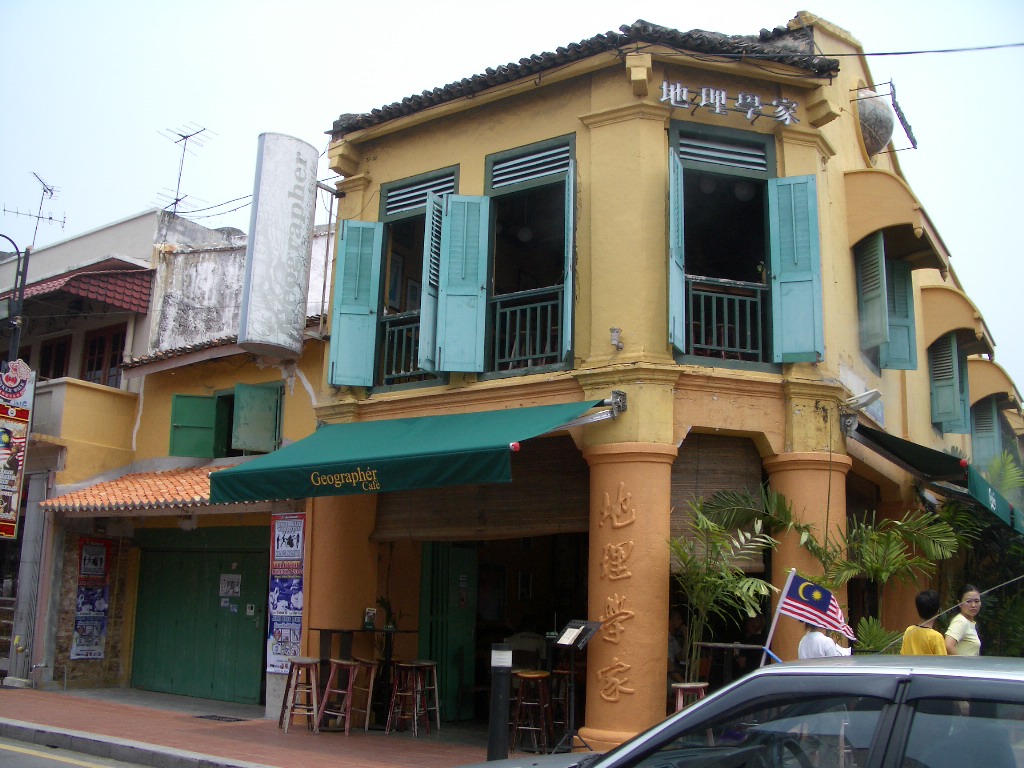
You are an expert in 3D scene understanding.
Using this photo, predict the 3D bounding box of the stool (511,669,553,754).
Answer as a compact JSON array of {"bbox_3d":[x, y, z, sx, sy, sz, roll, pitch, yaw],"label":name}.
[{"bbox_3d":[0.182,3.133,9.911,0.365,0.715,0.365,1,-12,6],"label":"stool"}]

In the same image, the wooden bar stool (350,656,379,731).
[{"bbox_3d":[-1.725,3.481,11.652,0.370,0.740,0.370,3,-13,21],"label":"wooden bar stool"}]

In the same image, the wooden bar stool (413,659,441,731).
[{"bbox_3d":[-0.989,3.461,11.485,0.370,0.740,0.370,1,-12,0],"label":"wooden bar stool"}]

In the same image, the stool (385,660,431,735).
[{"bbox_3d":[-1.117,3.415,11.282,0.370,0.740,0.370,-4,-13,26],"label":"stool"}]

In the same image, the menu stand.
[{"bbox_3d":[0.607,2.889,9.865,0.420,1.260,0.480,13,-16,-43],"label":"menu stand"}]

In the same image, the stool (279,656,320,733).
[{"bbox_3d":[-2.201,3.249,10.828,0.365,0.715,0.365,1,-12,6],"label":"stool"}]

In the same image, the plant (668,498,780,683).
[{"bbox_3d":[2.004,2.377,10.025,1.100,2.395,1.000,5,-12,-14],"label":"plant"}]

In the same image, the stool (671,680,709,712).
[{"bbox_3d":[1.558,2.991,9.029,0.365,0.715,0.365,2,-12,0],"label":"stool"}]

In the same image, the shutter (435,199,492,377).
[{"bbox_3d":[-0.526,-1.094,11.158,0.509,1.981,0.050,2,-12,-2],"label":"shutter"}]

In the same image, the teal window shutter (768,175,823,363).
[{"bbox_3d":[3.073,-1.257,11.216,0.511,2.103,0.050,-2,-12,16],"label":"teal window shutter"}]

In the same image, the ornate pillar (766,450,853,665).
[{"bbox_3d":[3.084,2.246,10.799,1.000,3.023,1.000,5,-12,-14],"label":"ornate pillar"}]

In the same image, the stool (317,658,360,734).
[{"bbox_3d":[-1.819,3.264,10.840,0.365,0.715,0.365,1,-12,6],"label":"stool"}]

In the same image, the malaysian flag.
[{"bbox_3d":[1.623,1.185,5.500,0.420,0.215,0.080,22,-5,19],"label":"malaysian flag"}]

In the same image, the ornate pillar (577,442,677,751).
[{"bbox_3d":[1.095,2.051,9.897,0.900,2.880,0.900,2,-12,0],"label":"ornate pillar"}]

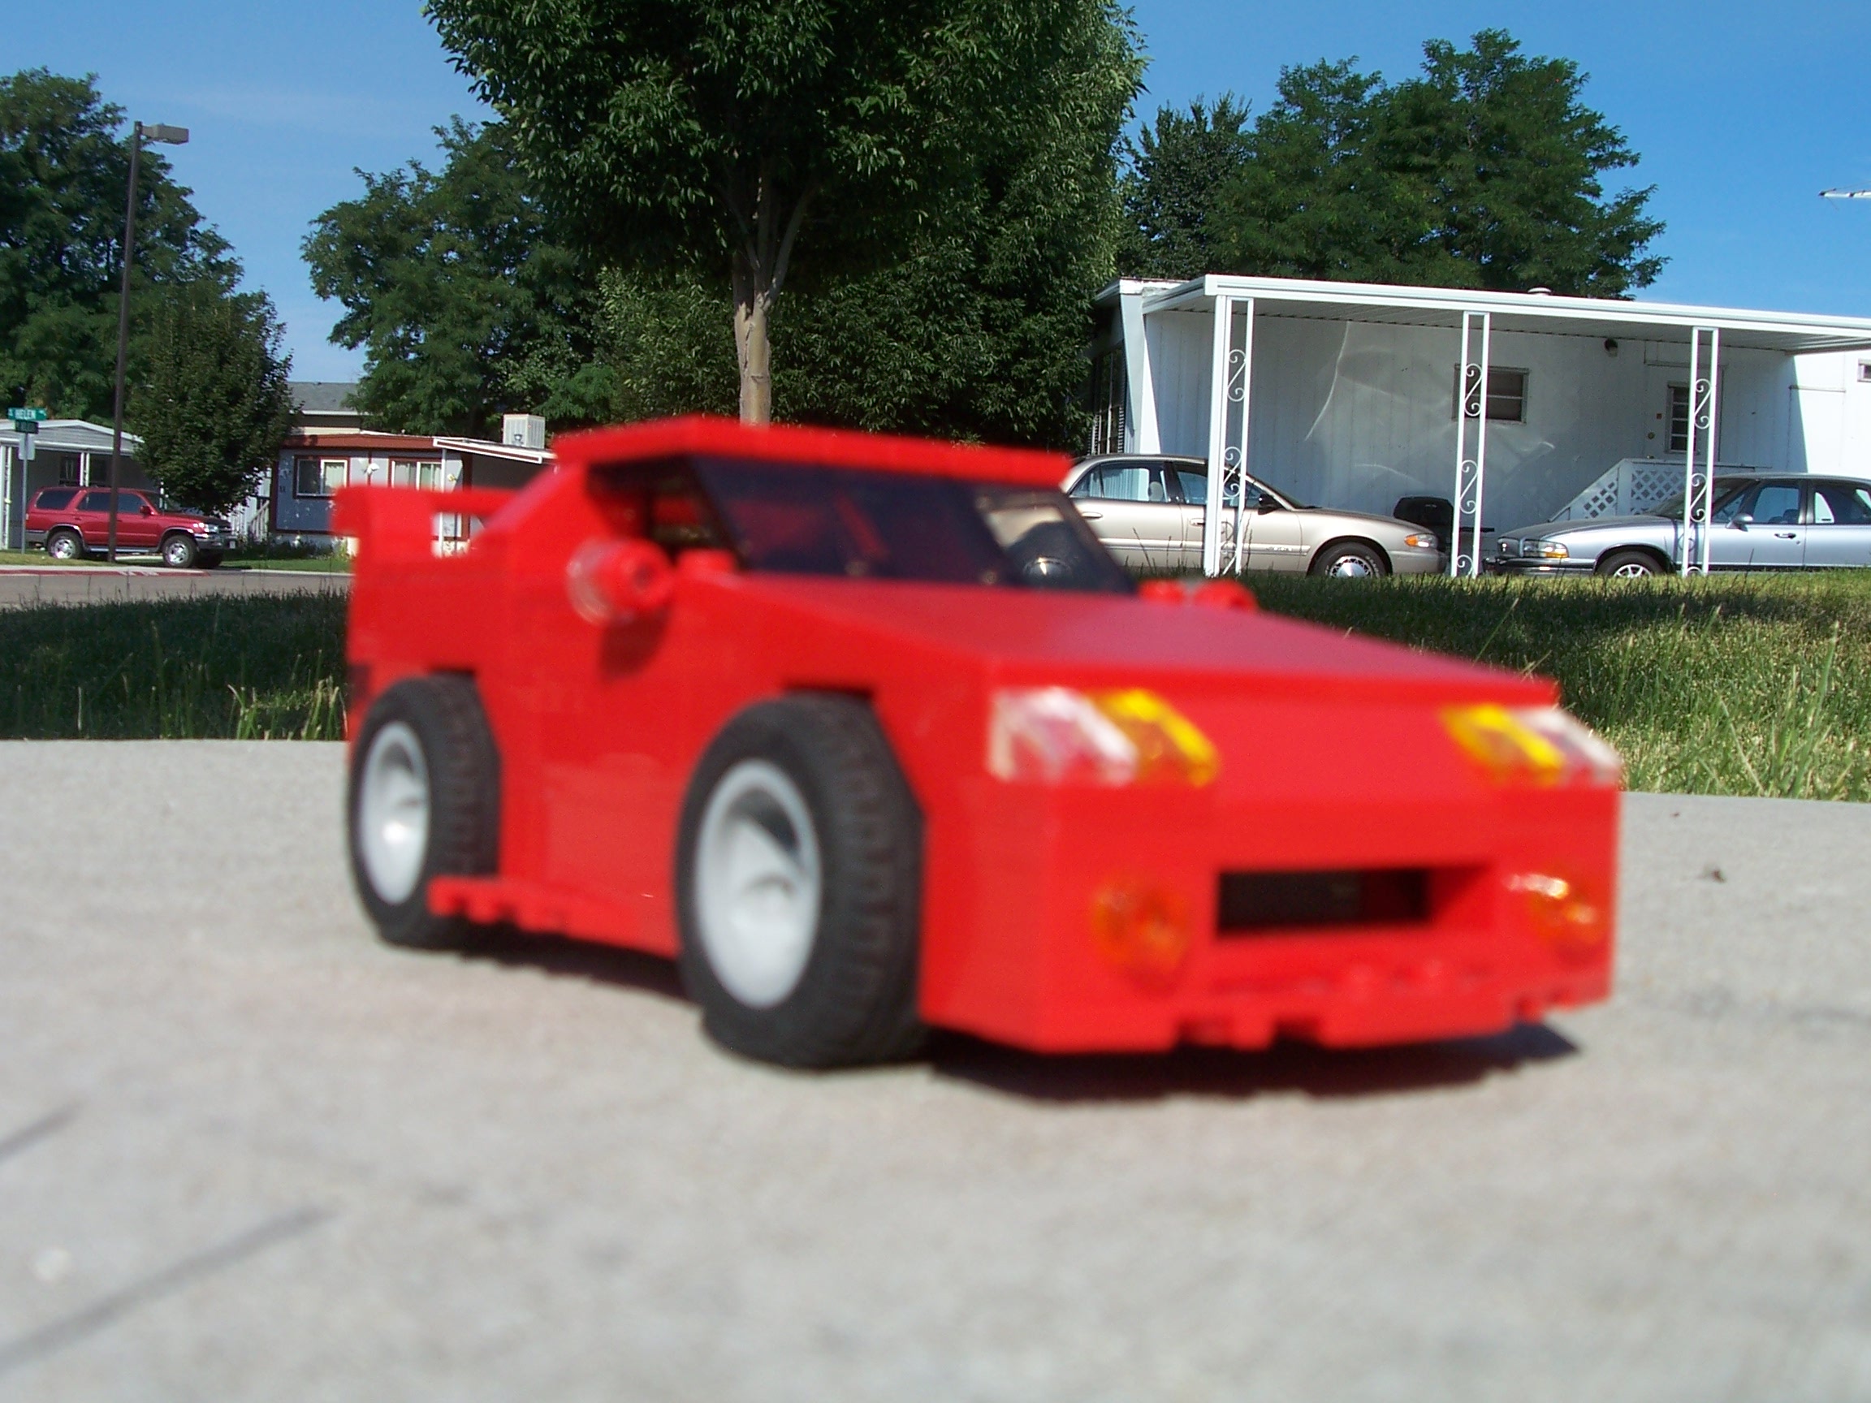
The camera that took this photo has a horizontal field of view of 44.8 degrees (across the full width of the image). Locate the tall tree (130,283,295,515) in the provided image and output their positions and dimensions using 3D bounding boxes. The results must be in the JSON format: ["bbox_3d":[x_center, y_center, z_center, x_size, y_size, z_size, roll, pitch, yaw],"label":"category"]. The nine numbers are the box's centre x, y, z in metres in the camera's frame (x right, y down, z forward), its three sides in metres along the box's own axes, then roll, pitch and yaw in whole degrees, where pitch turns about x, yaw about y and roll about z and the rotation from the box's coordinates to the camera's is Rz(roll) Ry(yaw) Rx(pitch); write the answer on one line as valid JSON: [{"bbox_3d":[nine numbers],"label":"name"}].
[{"bbox_3d":[-18.200,-7.100,57.000,4.150,7.000,4.100,2,0,0],"label":"tall tree"}]

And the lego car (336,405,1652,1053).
[{"bbox_3d":[-0.006,0.001,0.247,0.082,0.059,0.163,2,1,-35],"label":"lego car"}]

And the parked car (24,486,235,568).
[{"bbox_3d":[-18.000,-3.950,51.000,4.600,1.760,1.780,2,0,6],"label":"parked car"}]

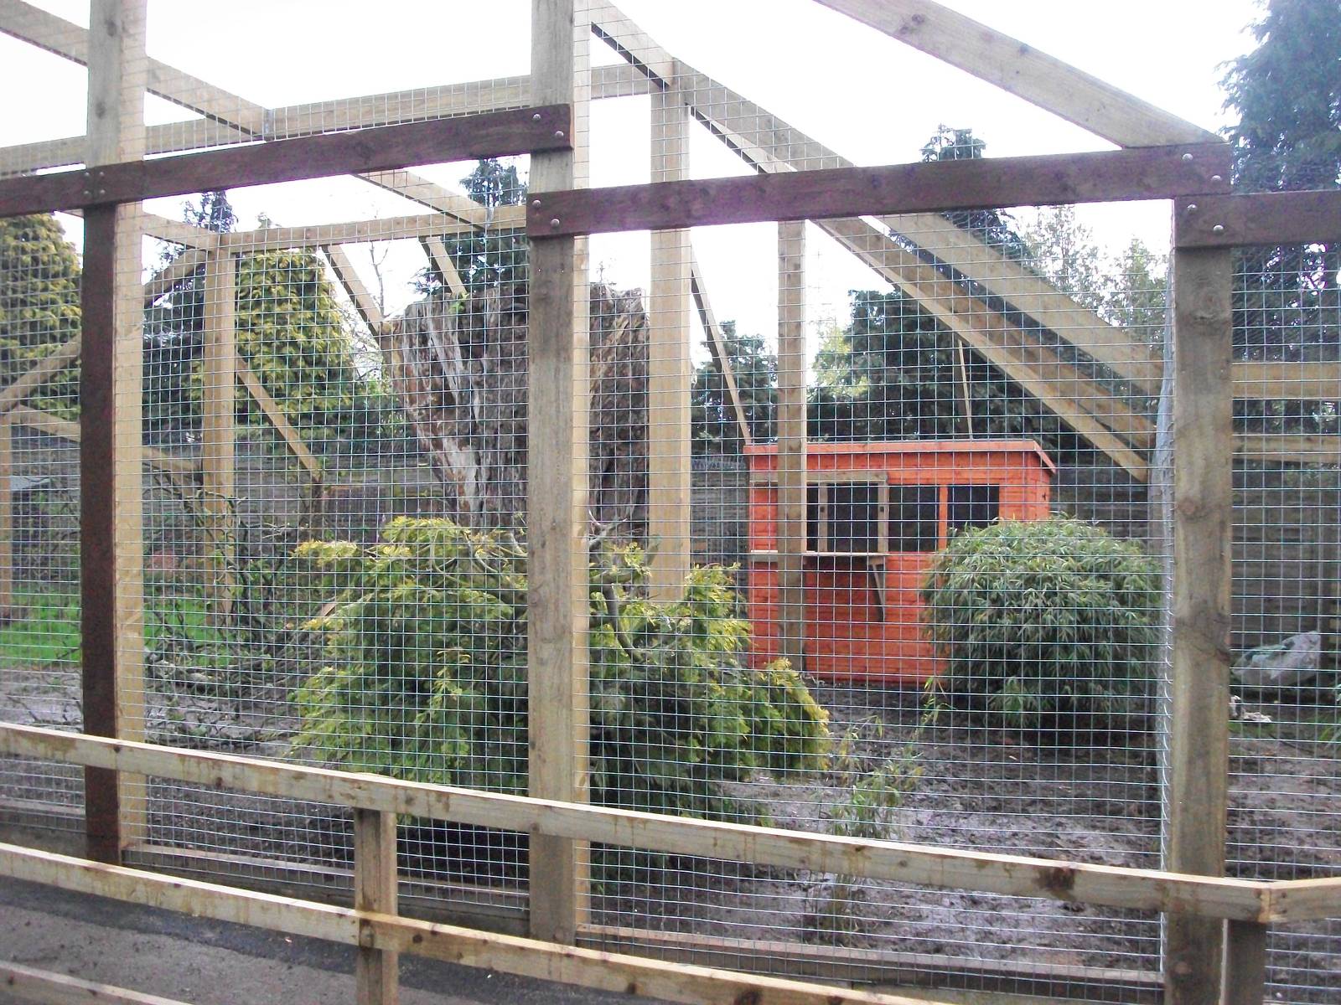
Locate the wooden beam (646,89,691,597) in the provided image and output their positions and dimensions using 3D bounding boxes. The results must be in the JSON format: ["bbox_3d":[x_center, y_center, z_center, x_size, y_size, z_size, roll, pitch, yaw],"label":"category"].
[{"bbox_3d":[-0.001,-0.403,6.150,0.158,3.367,0.158,0,0,18],"label":"wooden beam"}]

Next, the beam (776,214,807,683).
[{"bbox_3d":[0.807,-0.364,8.200,0.158,3.174,0.158,0,0,18],"label":"beam"}]

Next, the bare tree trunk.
[{"bbox_3d":[-0.847,-0.116,7.800,1.780,2.530,1.400,0,0,15],"label":"bare tree trunk"}]

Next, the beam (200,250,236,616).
[{"bbox_3d":[-3.561,-0.501,9.800,0.158,2.998,0.158,0,0,15],"label":"beam"}]

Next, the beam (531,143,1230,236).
[{"bbox_3d":[0.564,-0.939,3.792,2.115,0.147,0.047,0,0,15],"label":"beam"}]

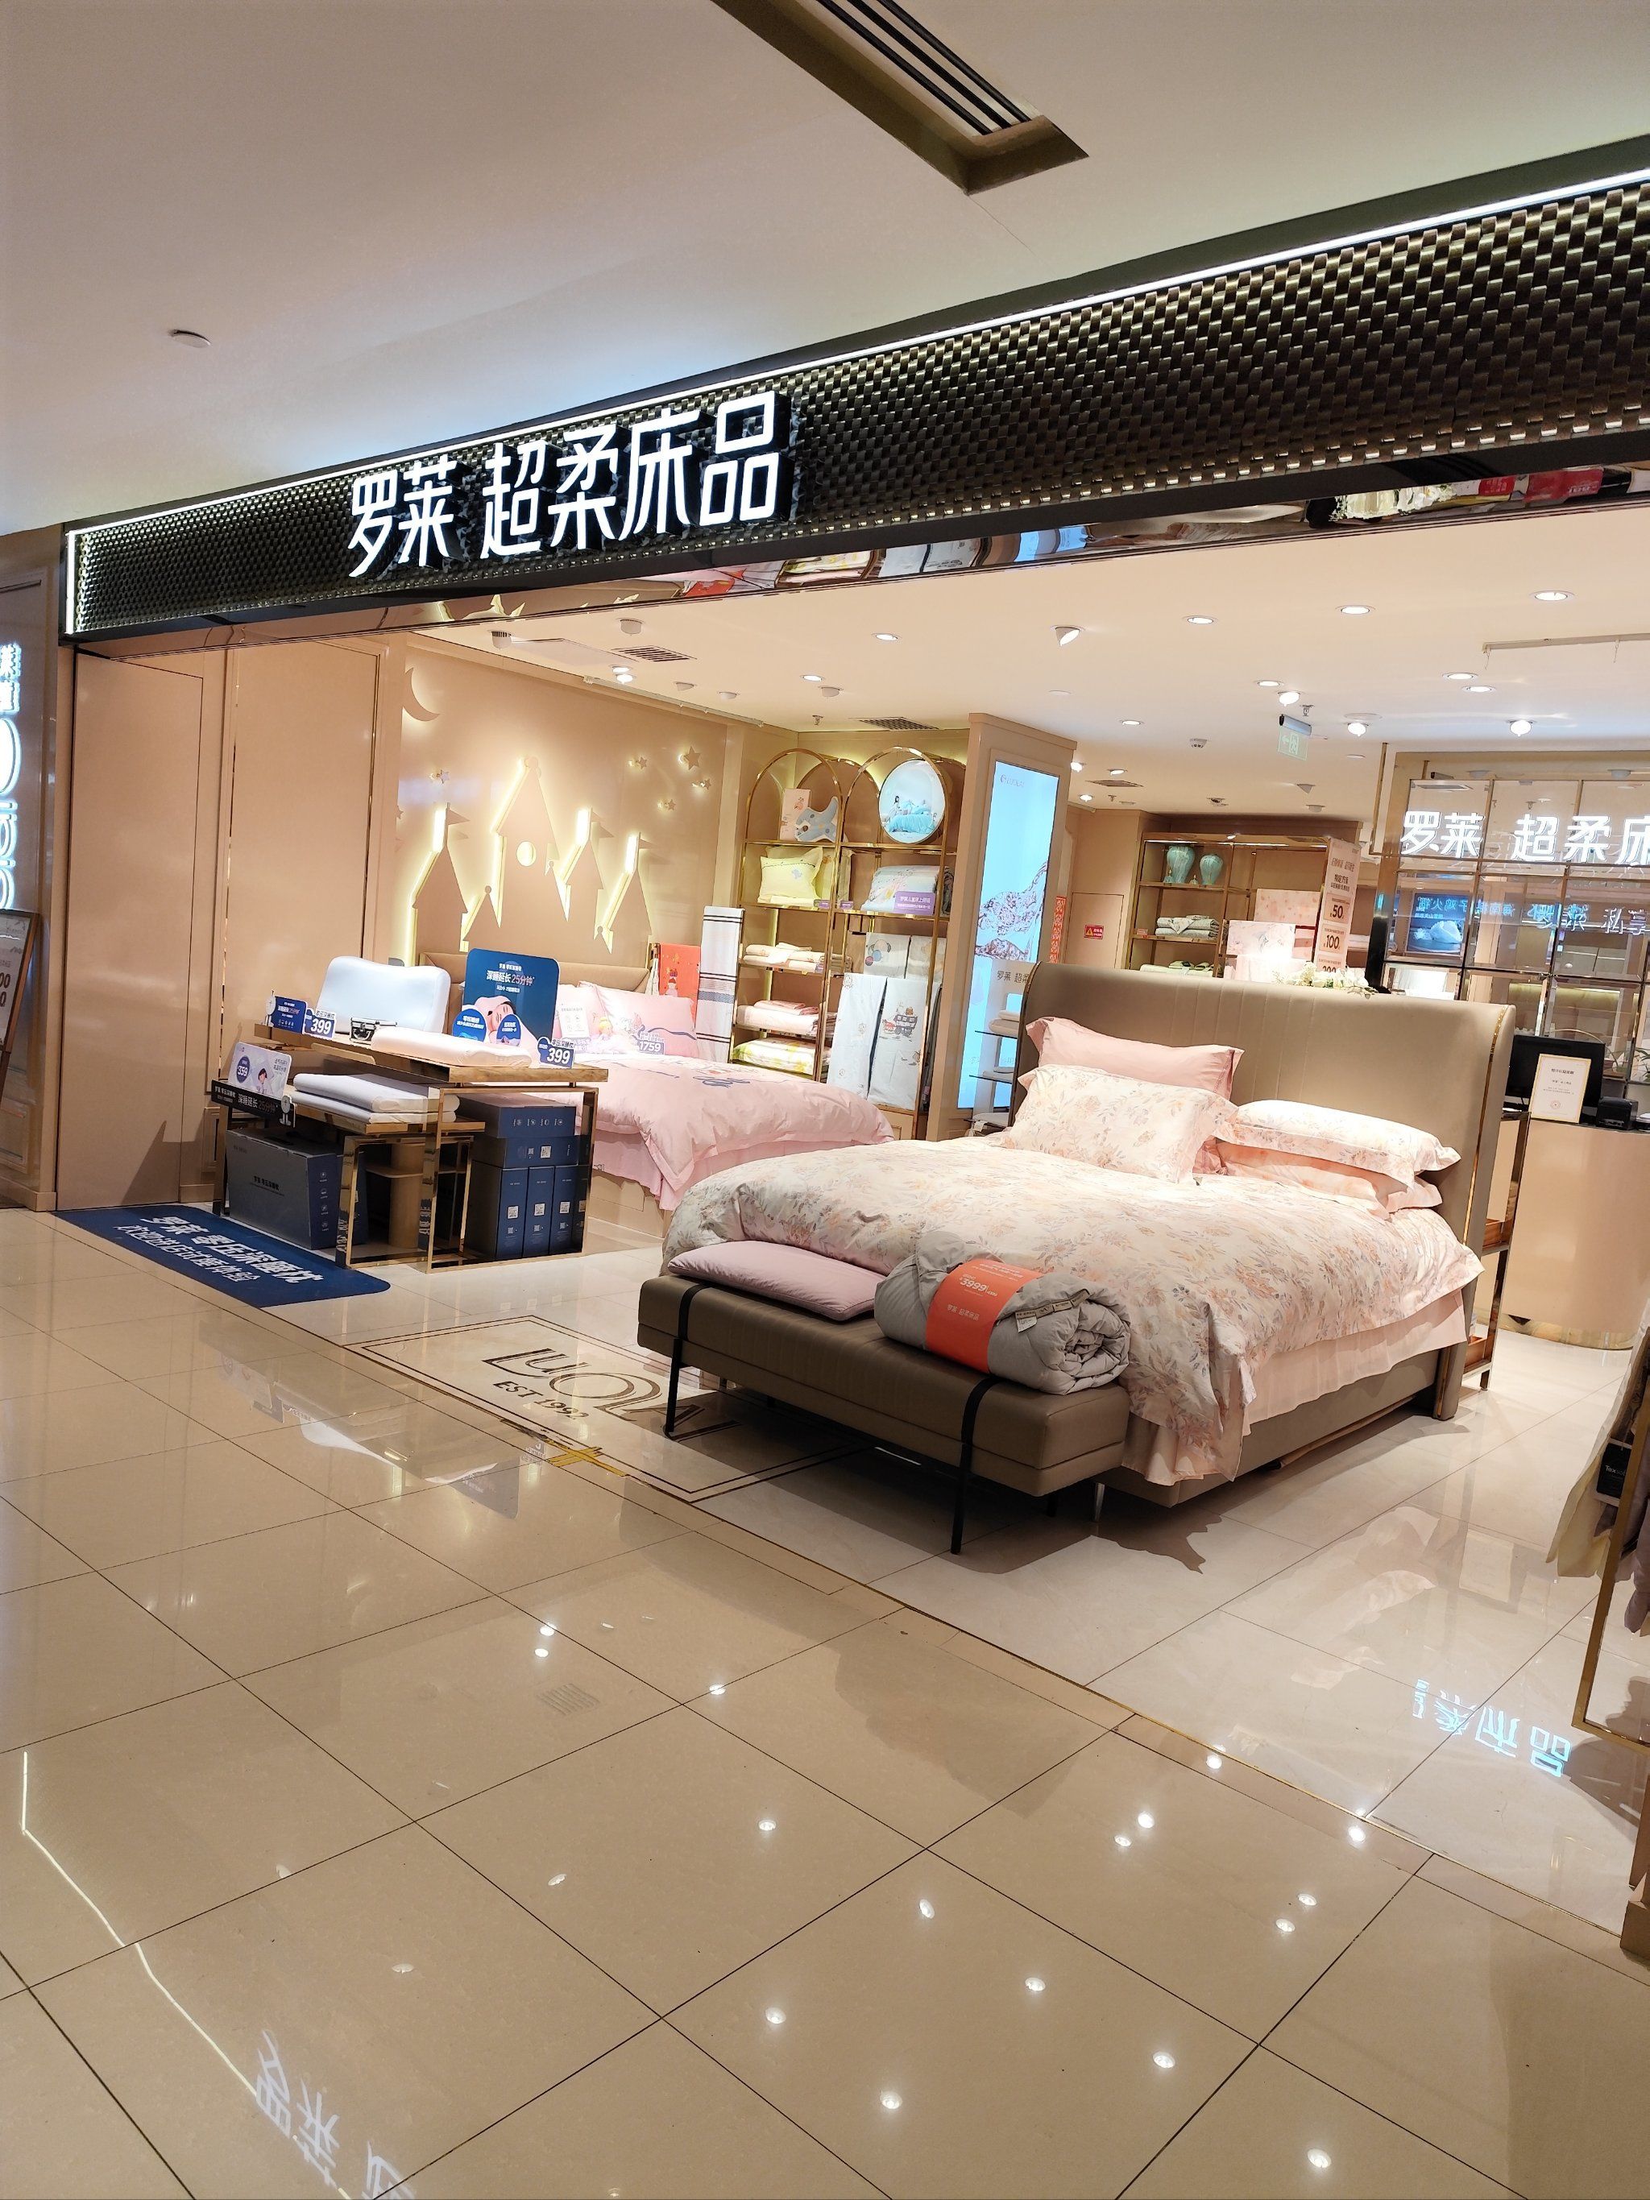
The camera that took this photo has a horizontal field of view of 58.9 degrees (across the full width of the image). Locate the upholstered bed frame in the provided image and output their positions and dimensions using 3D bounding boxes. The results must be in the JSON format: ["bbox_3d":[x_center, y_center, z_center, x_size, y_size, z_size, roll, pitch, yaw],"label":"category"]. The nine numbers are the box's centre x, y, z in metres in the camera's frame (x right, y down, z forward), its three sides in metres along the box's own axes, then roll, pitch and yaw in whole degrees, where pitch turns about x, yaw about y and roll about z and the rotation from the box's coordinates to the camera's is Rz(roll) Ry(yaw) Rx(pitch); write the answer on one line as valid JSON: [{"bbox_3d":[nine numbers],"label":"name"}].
[{"bbox_3d":[0.862,0.298,5.084,2.034,1.530,2.610,10,7,40],"label":"upholstered bed frame"}]

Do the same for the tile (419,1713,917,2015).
[{"bbox_3d":[-0.250,1.228,2.431,0.596,0.010,0.596,10,7,40],"label":"tile"}]

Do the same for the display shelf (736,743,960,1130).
[{"bbox_3d":[0.119,-0.812,9.314,1.632,2.766,0.390,10,7,40],"label":"display shelf"}]

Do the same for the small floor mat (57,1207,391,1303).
[{"bbox_3d":[-2.602,0.621,6.214,1.878,0.010,0.594,10,7,40],"label":"small floor mat"}]

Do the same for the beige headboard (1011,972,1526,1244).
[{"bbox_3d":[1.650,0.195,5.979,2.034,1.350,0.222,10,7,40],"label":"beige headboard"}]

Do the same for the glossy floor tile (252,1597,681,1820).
[{"bbox_3d":[-0.701,1.146,2.818,0.596,0.010,0.596,10,7,40],"label":"glossy floor tile"}]

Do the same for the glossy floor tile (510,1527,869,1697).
[{"bbox_3d":[-0.309,1.140,3.273,0.596,0.010,0.596,10,7,40],"label":"glossy floor tile"}]

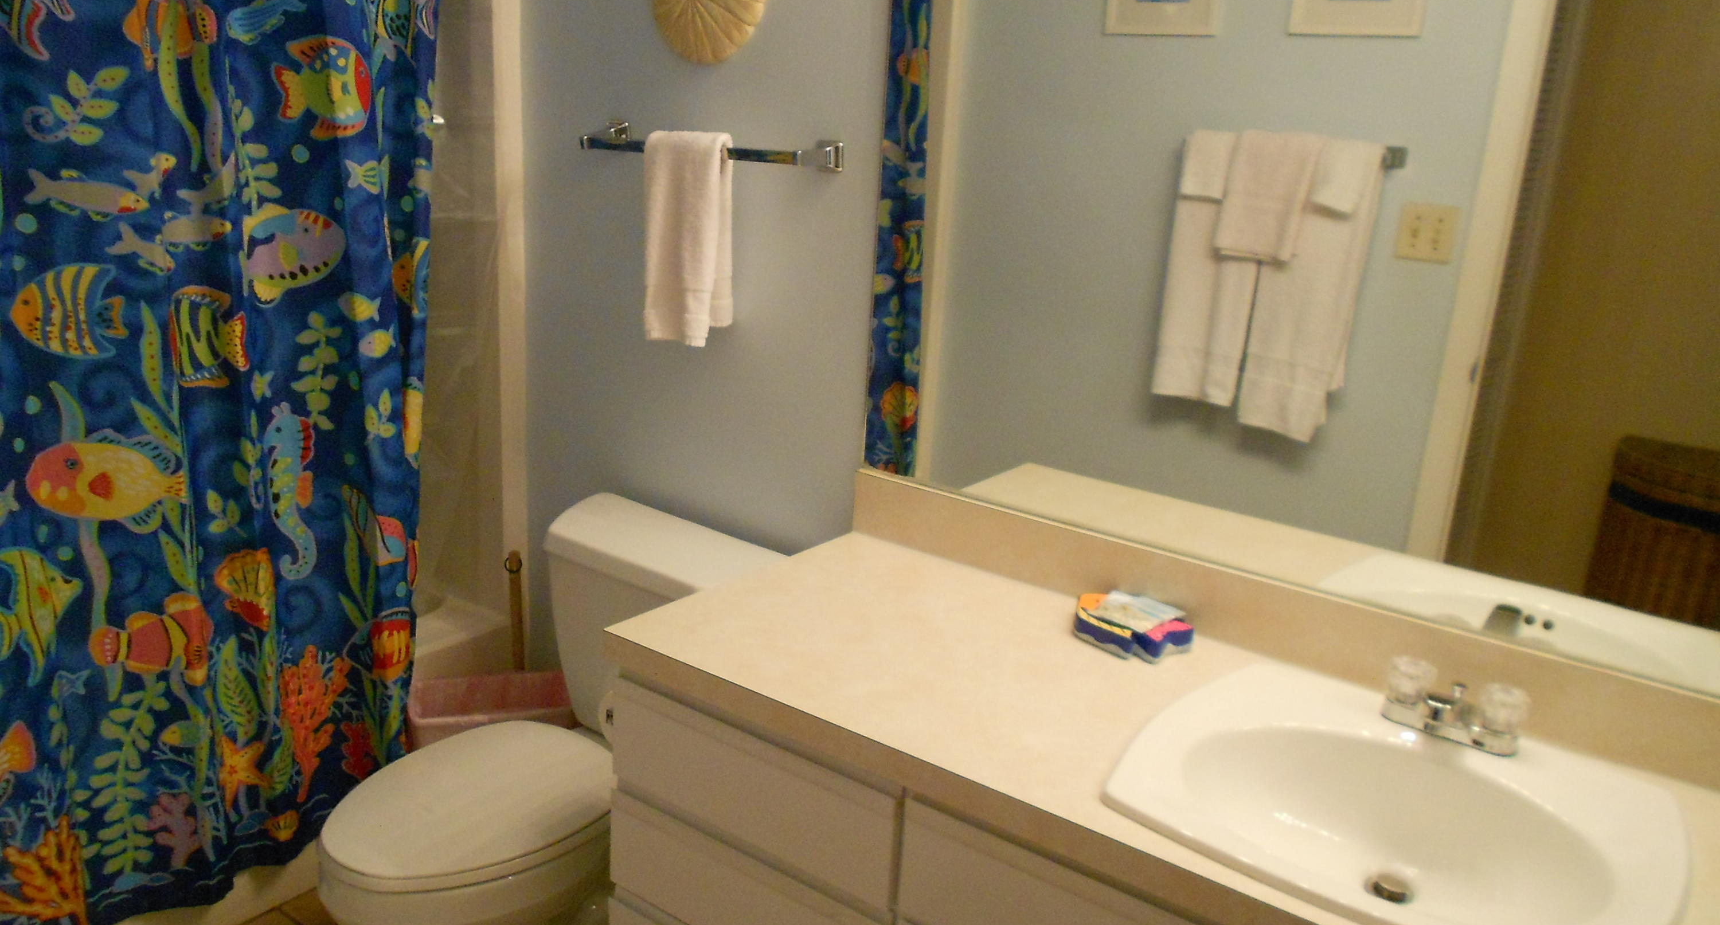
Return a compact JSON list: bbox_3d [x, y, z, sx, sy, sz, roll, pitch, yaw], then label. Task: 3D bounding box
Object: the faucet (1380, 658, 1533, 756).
[{"bbox_3d":[0.666,0.281,1.471,0.155,0.075,0.135,15,20,34],"label":"faucet"}]

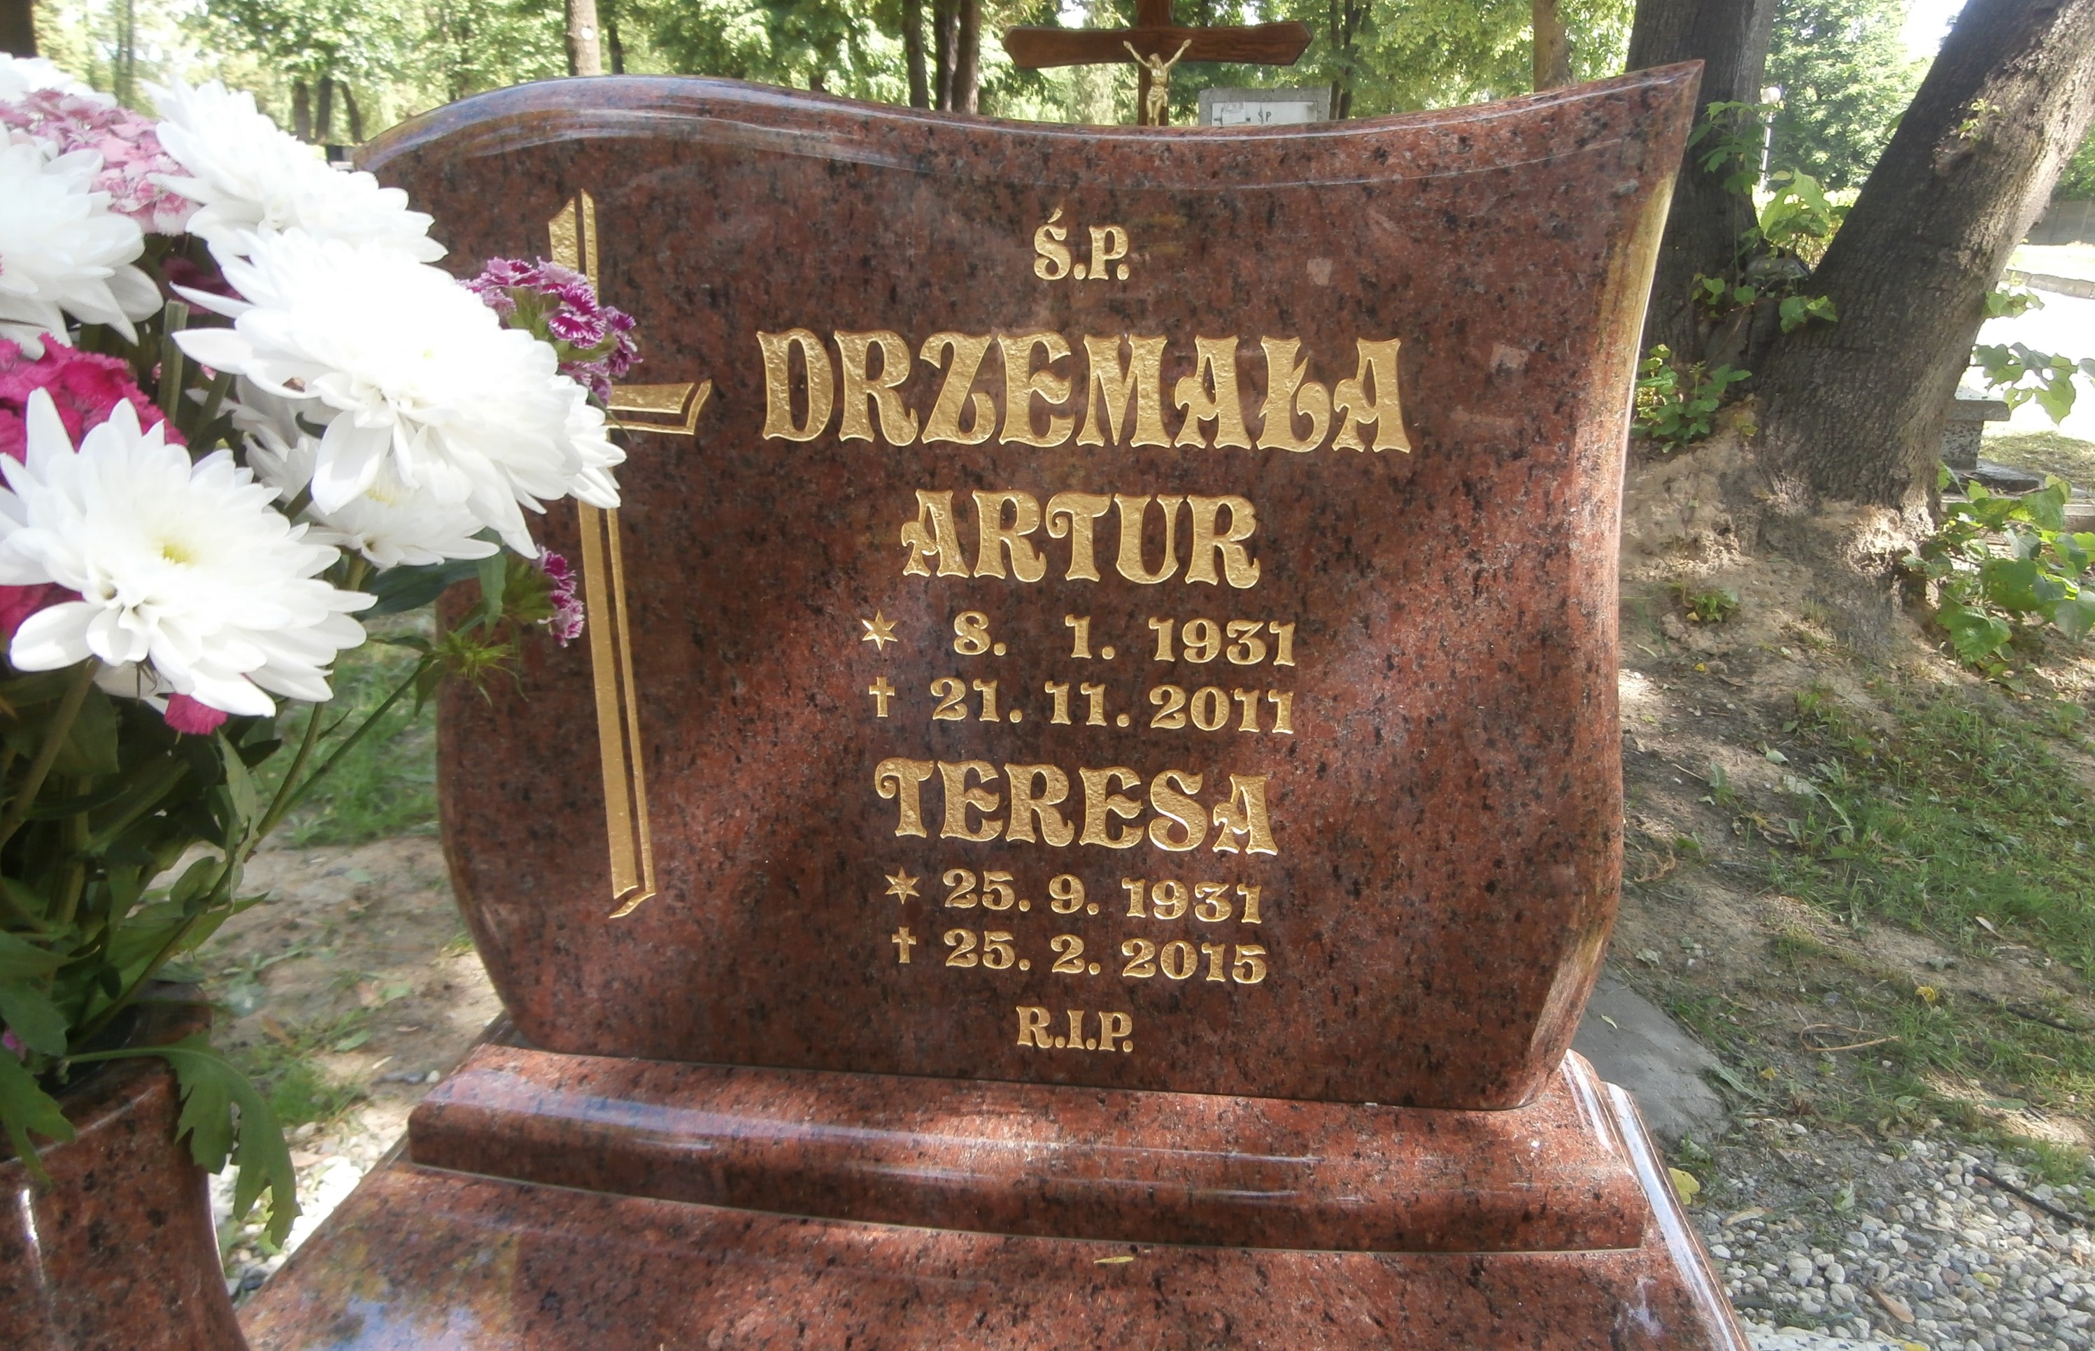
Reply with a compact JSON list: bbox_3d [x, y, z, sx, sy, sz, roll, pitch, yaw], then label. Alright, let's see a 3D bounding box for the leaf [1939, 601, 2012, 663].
[{"bbox_3d":[1.661,-0.075,2.600,0.120,0.100,0.060,9,21,24],"label":"leaf"}]

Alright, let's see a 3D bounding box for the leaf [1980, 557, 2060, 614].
[{"bbox_3d":[1.794,-0.166,2.680,0.130,0.095,0.065,9,21,24],"label":"leaf"}]

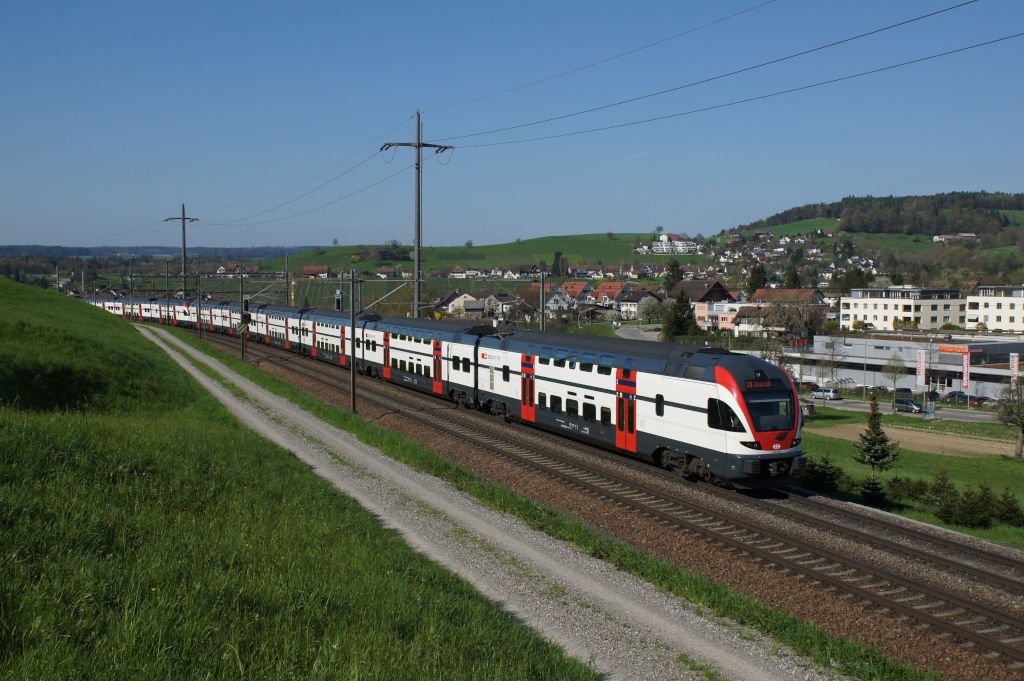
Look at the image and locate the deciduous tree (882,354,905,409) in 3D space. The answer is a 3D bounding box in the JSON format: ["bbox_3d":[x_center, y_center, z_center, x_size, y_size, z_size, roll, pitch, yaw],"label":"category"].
[{"bbox_3d":[59.656,6.724,160.000,3.700,9.000,3.700,2,4,21],"label":"deciduous tree"}]

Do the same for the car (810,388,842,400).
[{"bbox_3d":[54.879,9.429,179.000,4.500,1.650,1.800,3,5,43],"label":"car"}]

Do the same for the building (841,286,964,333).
[{"bbox_3d":[98.846,-6.961,259.000,20.500,12.200,21.500,-2,4,-32],"label":"building"}]

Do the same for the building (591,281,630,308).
[{"bbox_3d":[38.699,-16.365,394.000,12.500,11.500,12.000,-2,4,-36],"label":"building"}]

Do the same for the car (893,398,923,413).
[{"bbox_3d":[63.132,10.403,163.000,4.650,1.730,1.830,3,4,37],"label":"car"}]

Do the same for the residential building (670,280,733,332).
[{"bbox_3d":[53.620,-9.289,288.000,15.000,14.500,13.000,2,4,32],"label":"residential building"}]

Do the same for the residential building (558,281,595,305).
[{"bbox_3d":[25.862,-17.176,404.000,12.500,11.500,12.000,-2,4,-36],"label":"residential building"}]

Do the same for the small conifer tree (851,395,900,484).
[{"bbox_3d":[13.765,3.830,38.800,1.750,3.400,1.750,1,4,19],"label":"small conifer tree"}]

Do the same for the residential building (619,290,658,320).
[{"bbox_3d":[46.969,-12.684,374.000,10.500,10.500,11.000,-2,4,-32],"label":"residential building"}]

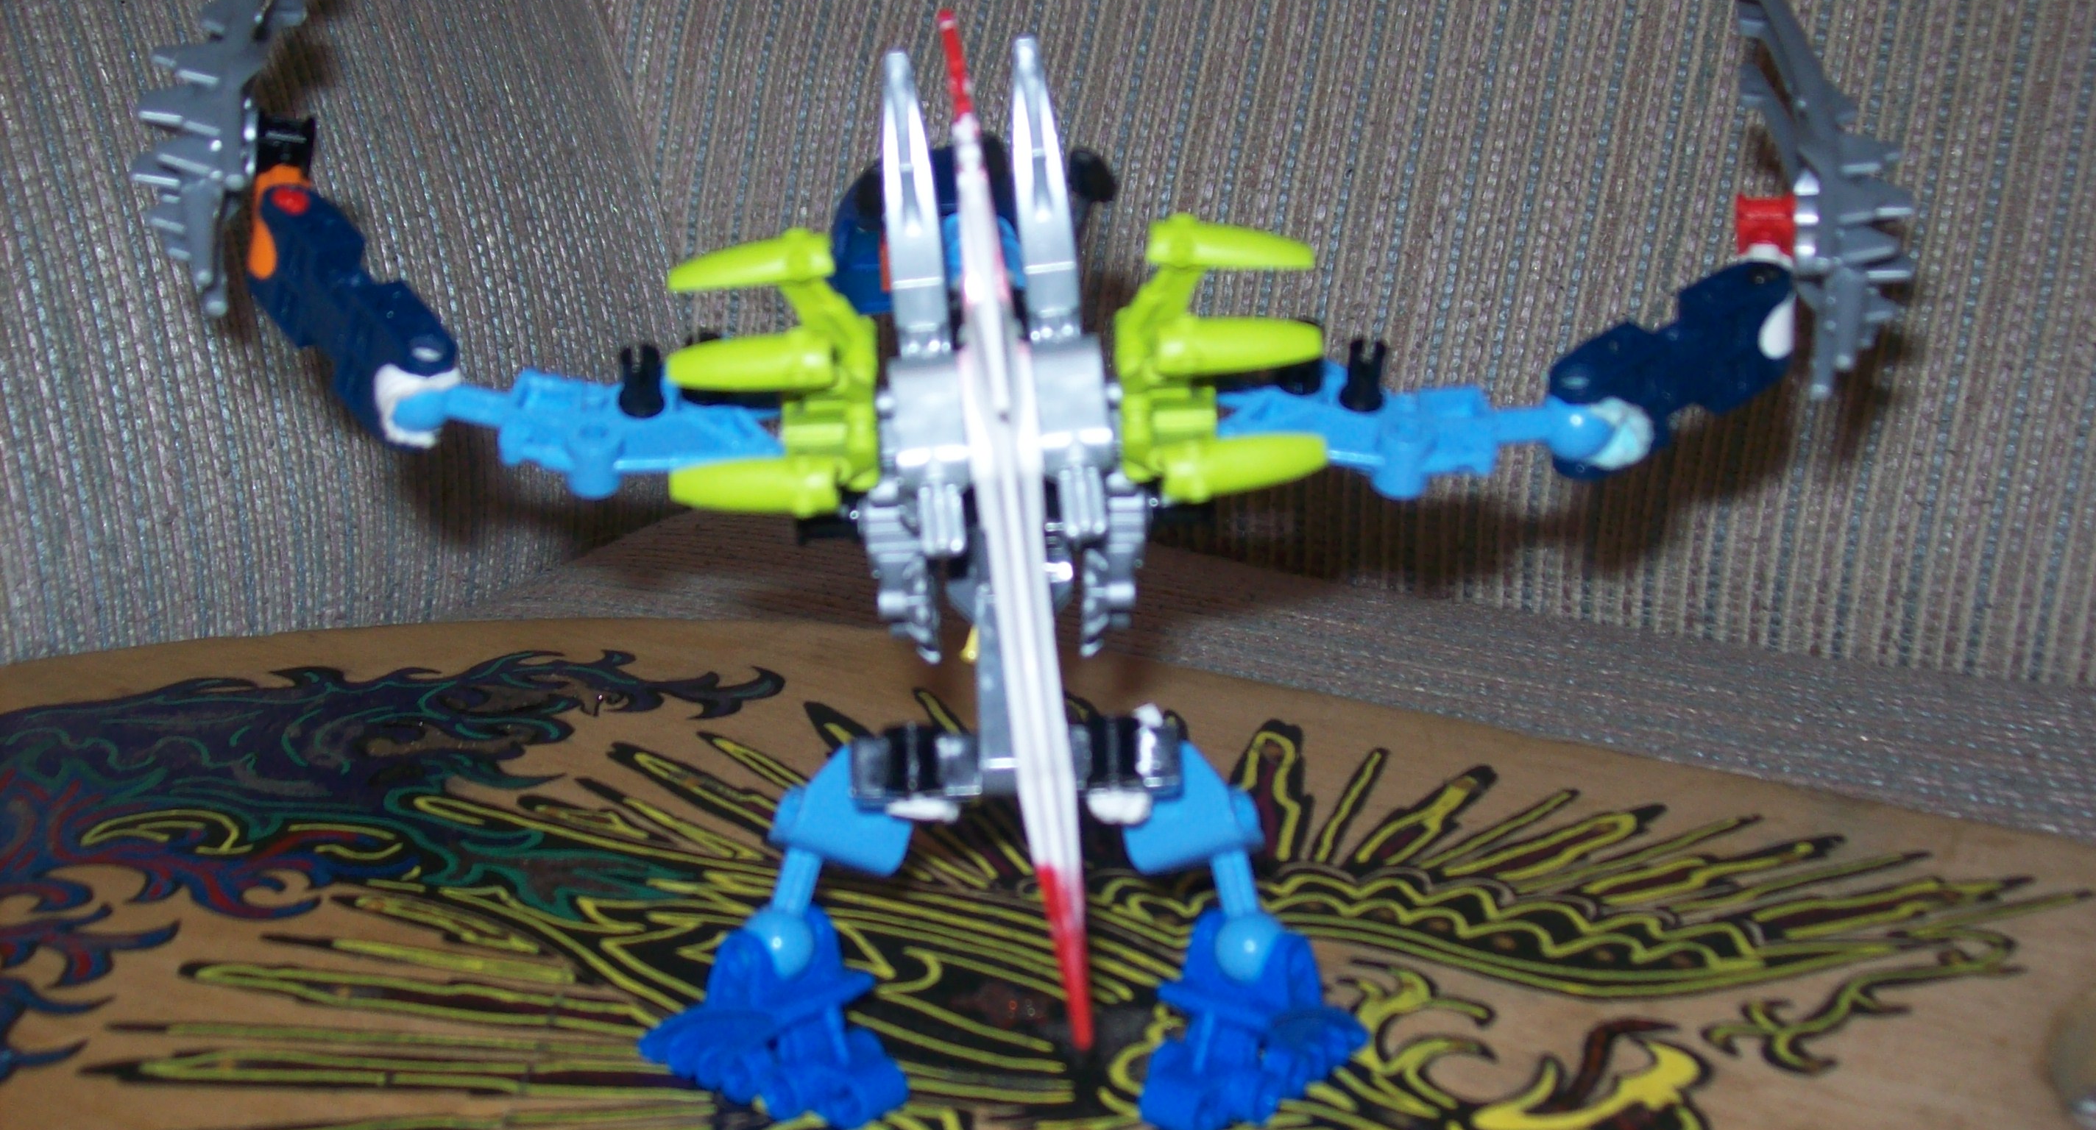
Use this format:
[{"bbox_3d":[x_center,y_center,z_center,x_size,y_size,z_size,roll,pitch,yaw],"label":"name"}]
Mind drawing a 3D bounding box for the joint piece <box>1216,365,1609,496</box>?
[{"bbox_3d":[0.054,-0.020,0.412,0.059,0.012,0.017,1,31,-1],"label":"joint piece"}]

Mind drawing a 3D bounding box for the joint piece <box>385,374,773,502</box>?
[{"bbox_3d":[-0.068,-0.020,0.412,0.059,0.012,0.017,1,31,-1],"label":"joint piece"}]

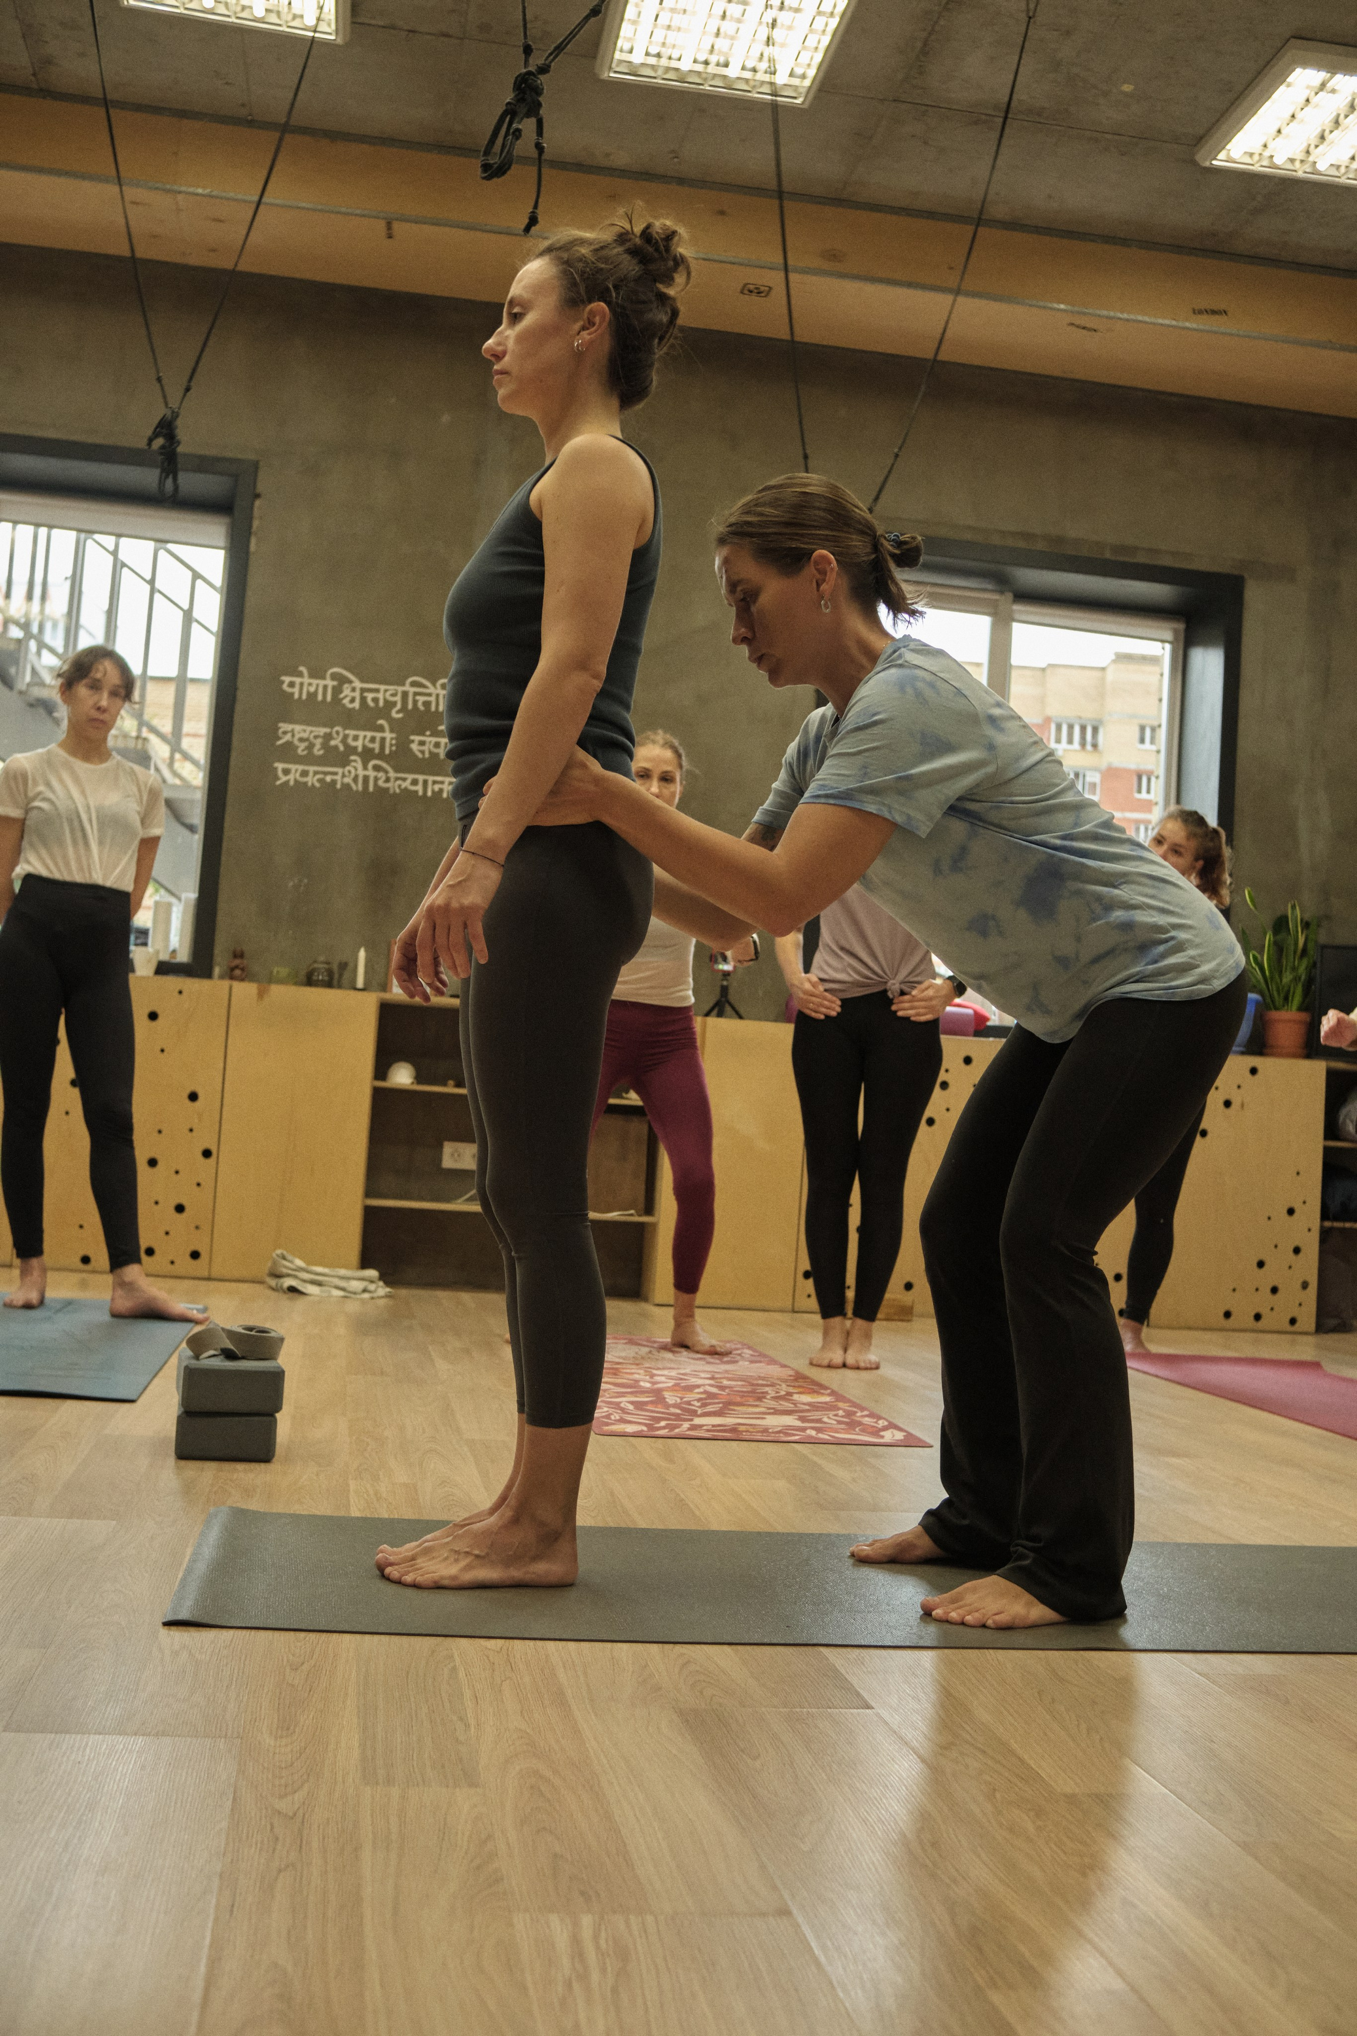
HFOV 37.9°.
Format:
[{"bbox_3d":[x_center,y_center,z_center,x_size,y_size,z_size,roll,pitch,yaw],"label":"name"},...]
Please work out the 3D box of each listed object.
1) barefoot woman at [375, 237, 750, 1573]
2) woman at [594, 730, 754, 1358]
[{"bbox_3d":[-0.161,-0.169,2.421,0.320,1.660,0.460,4,-4,-9],"label":"barefoot woman"},{"bbox_3d":[-0.092,0.034,5.127,0.590,1.620,0.340,4,-4,-4],"label":"woman"}]

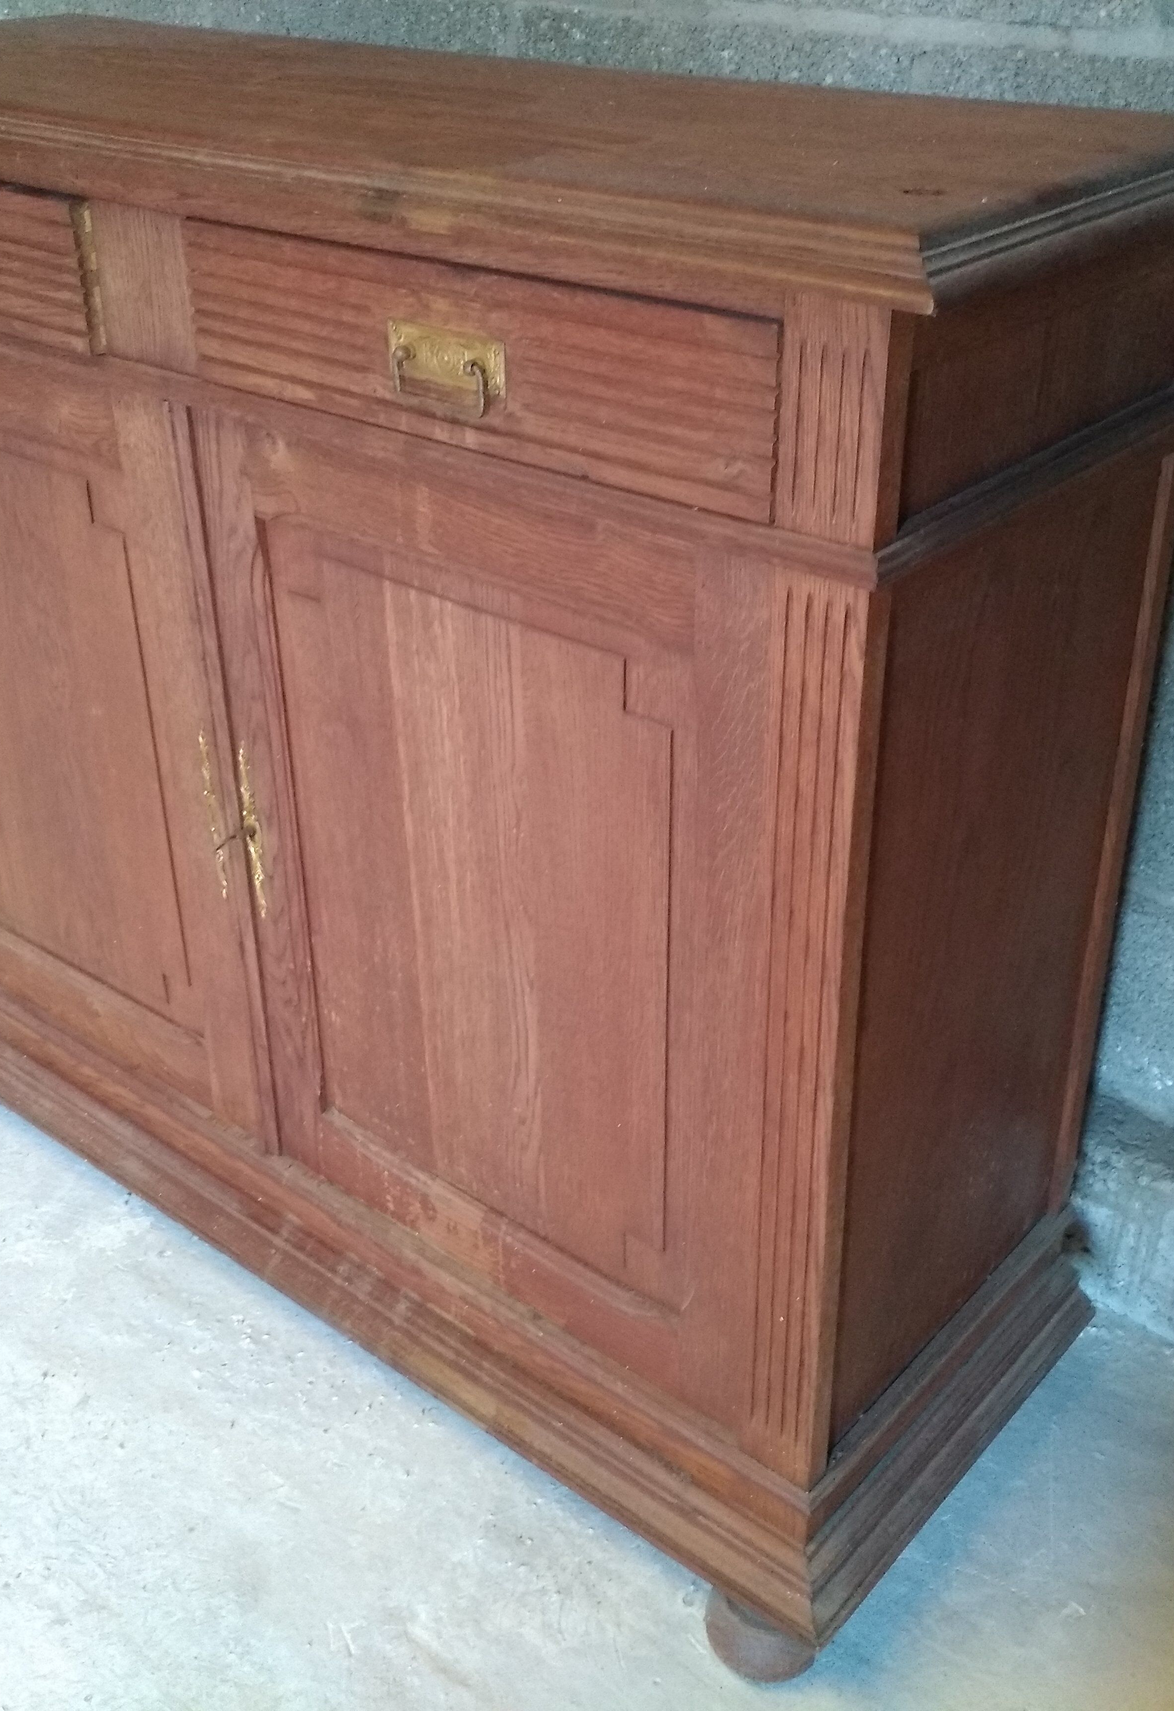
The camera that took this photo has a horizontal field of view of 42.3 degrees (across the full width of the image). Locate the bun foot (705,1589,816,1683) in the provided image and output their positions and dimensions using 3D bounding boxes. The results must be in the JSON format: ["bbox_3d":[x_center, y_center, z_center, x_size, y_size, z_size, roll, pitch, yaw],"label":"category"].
[{"bbox_3d":[0.150,0.625,1.254,0.087,0.104,0.087,0,28,0],"label":"bun foot"}]

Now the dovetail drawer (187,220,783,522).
[{"bbox_3d":[0.028,-0.394,1.076,0.491,0.113,0.338,21,35,33],"label":"dovetail drawer"}]

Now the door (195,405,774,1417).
[{"bbox_3d":[-0.080,0.052,1.178,0.516,0.702,0.045,21,35,33],"label":"door"}]

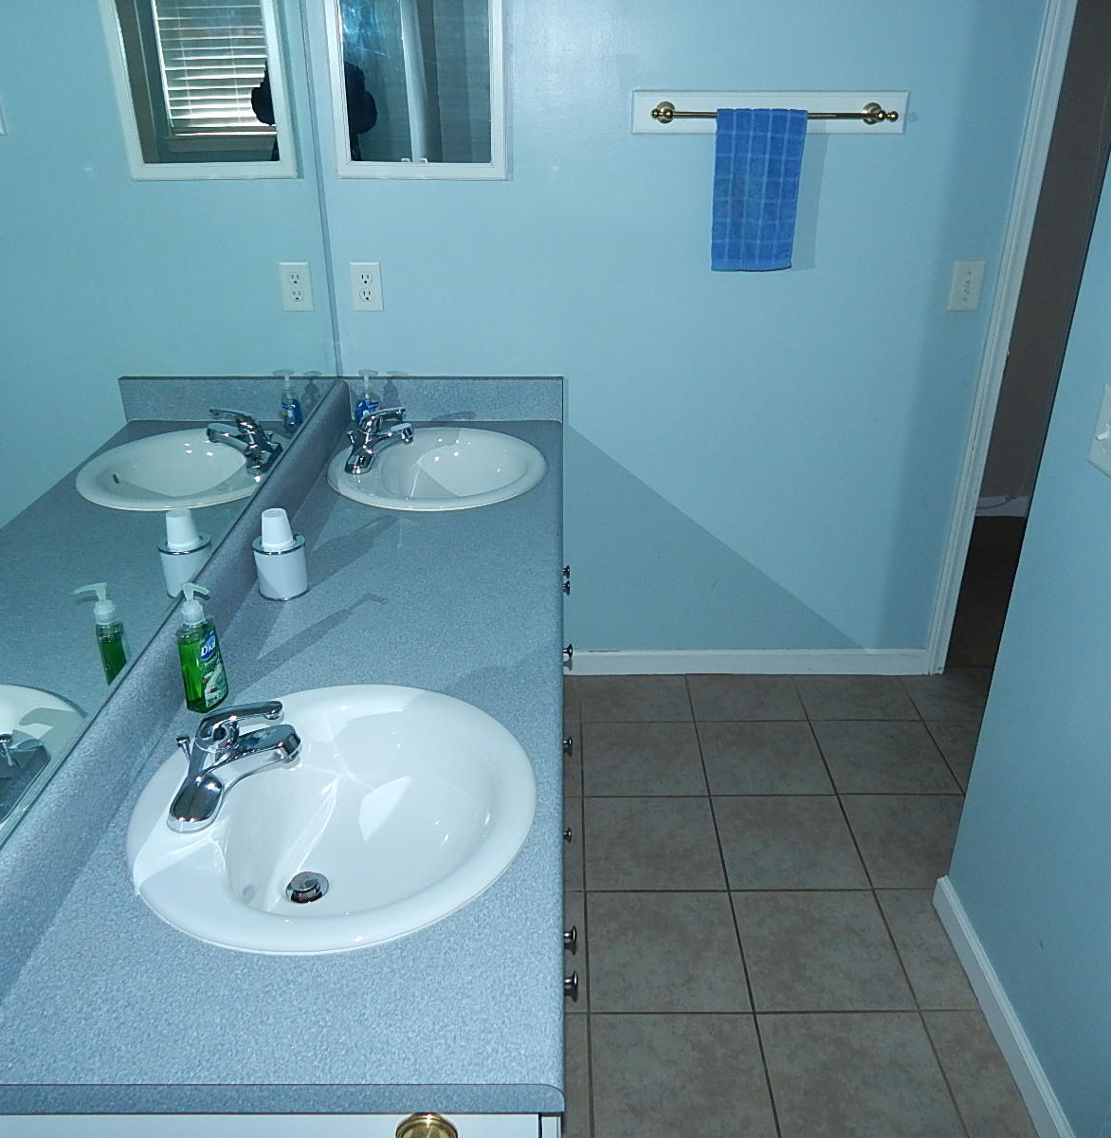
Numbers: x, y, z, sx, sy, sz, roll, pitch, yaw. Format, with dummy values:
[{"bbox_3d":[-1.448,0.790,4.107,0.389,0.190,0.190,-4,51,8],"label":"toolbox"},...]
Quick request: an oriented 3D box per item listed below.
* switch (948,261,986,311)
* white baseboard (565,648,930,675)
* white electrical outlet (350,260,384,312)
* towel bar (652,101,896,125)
[{"bbox_3d":[0.982,-0.670,2.294,0.073,0.115,0.007,0,27,1],"label":"switch"},{"bbox_3d":[0.552,0.271,2.777,1.052,0.091,0.014,0,27,1],"label":"white baseboard"},{"bbox_3d":[-0.450,-0.673,2.302,0.069,0.116,0.007,0,27,1],"label":"white electrical outlet"},{"bbox_3d":[0.469,-0.983,2.080,0.525,0.046,0.077,0,27,1],"label":"towel bar"}]

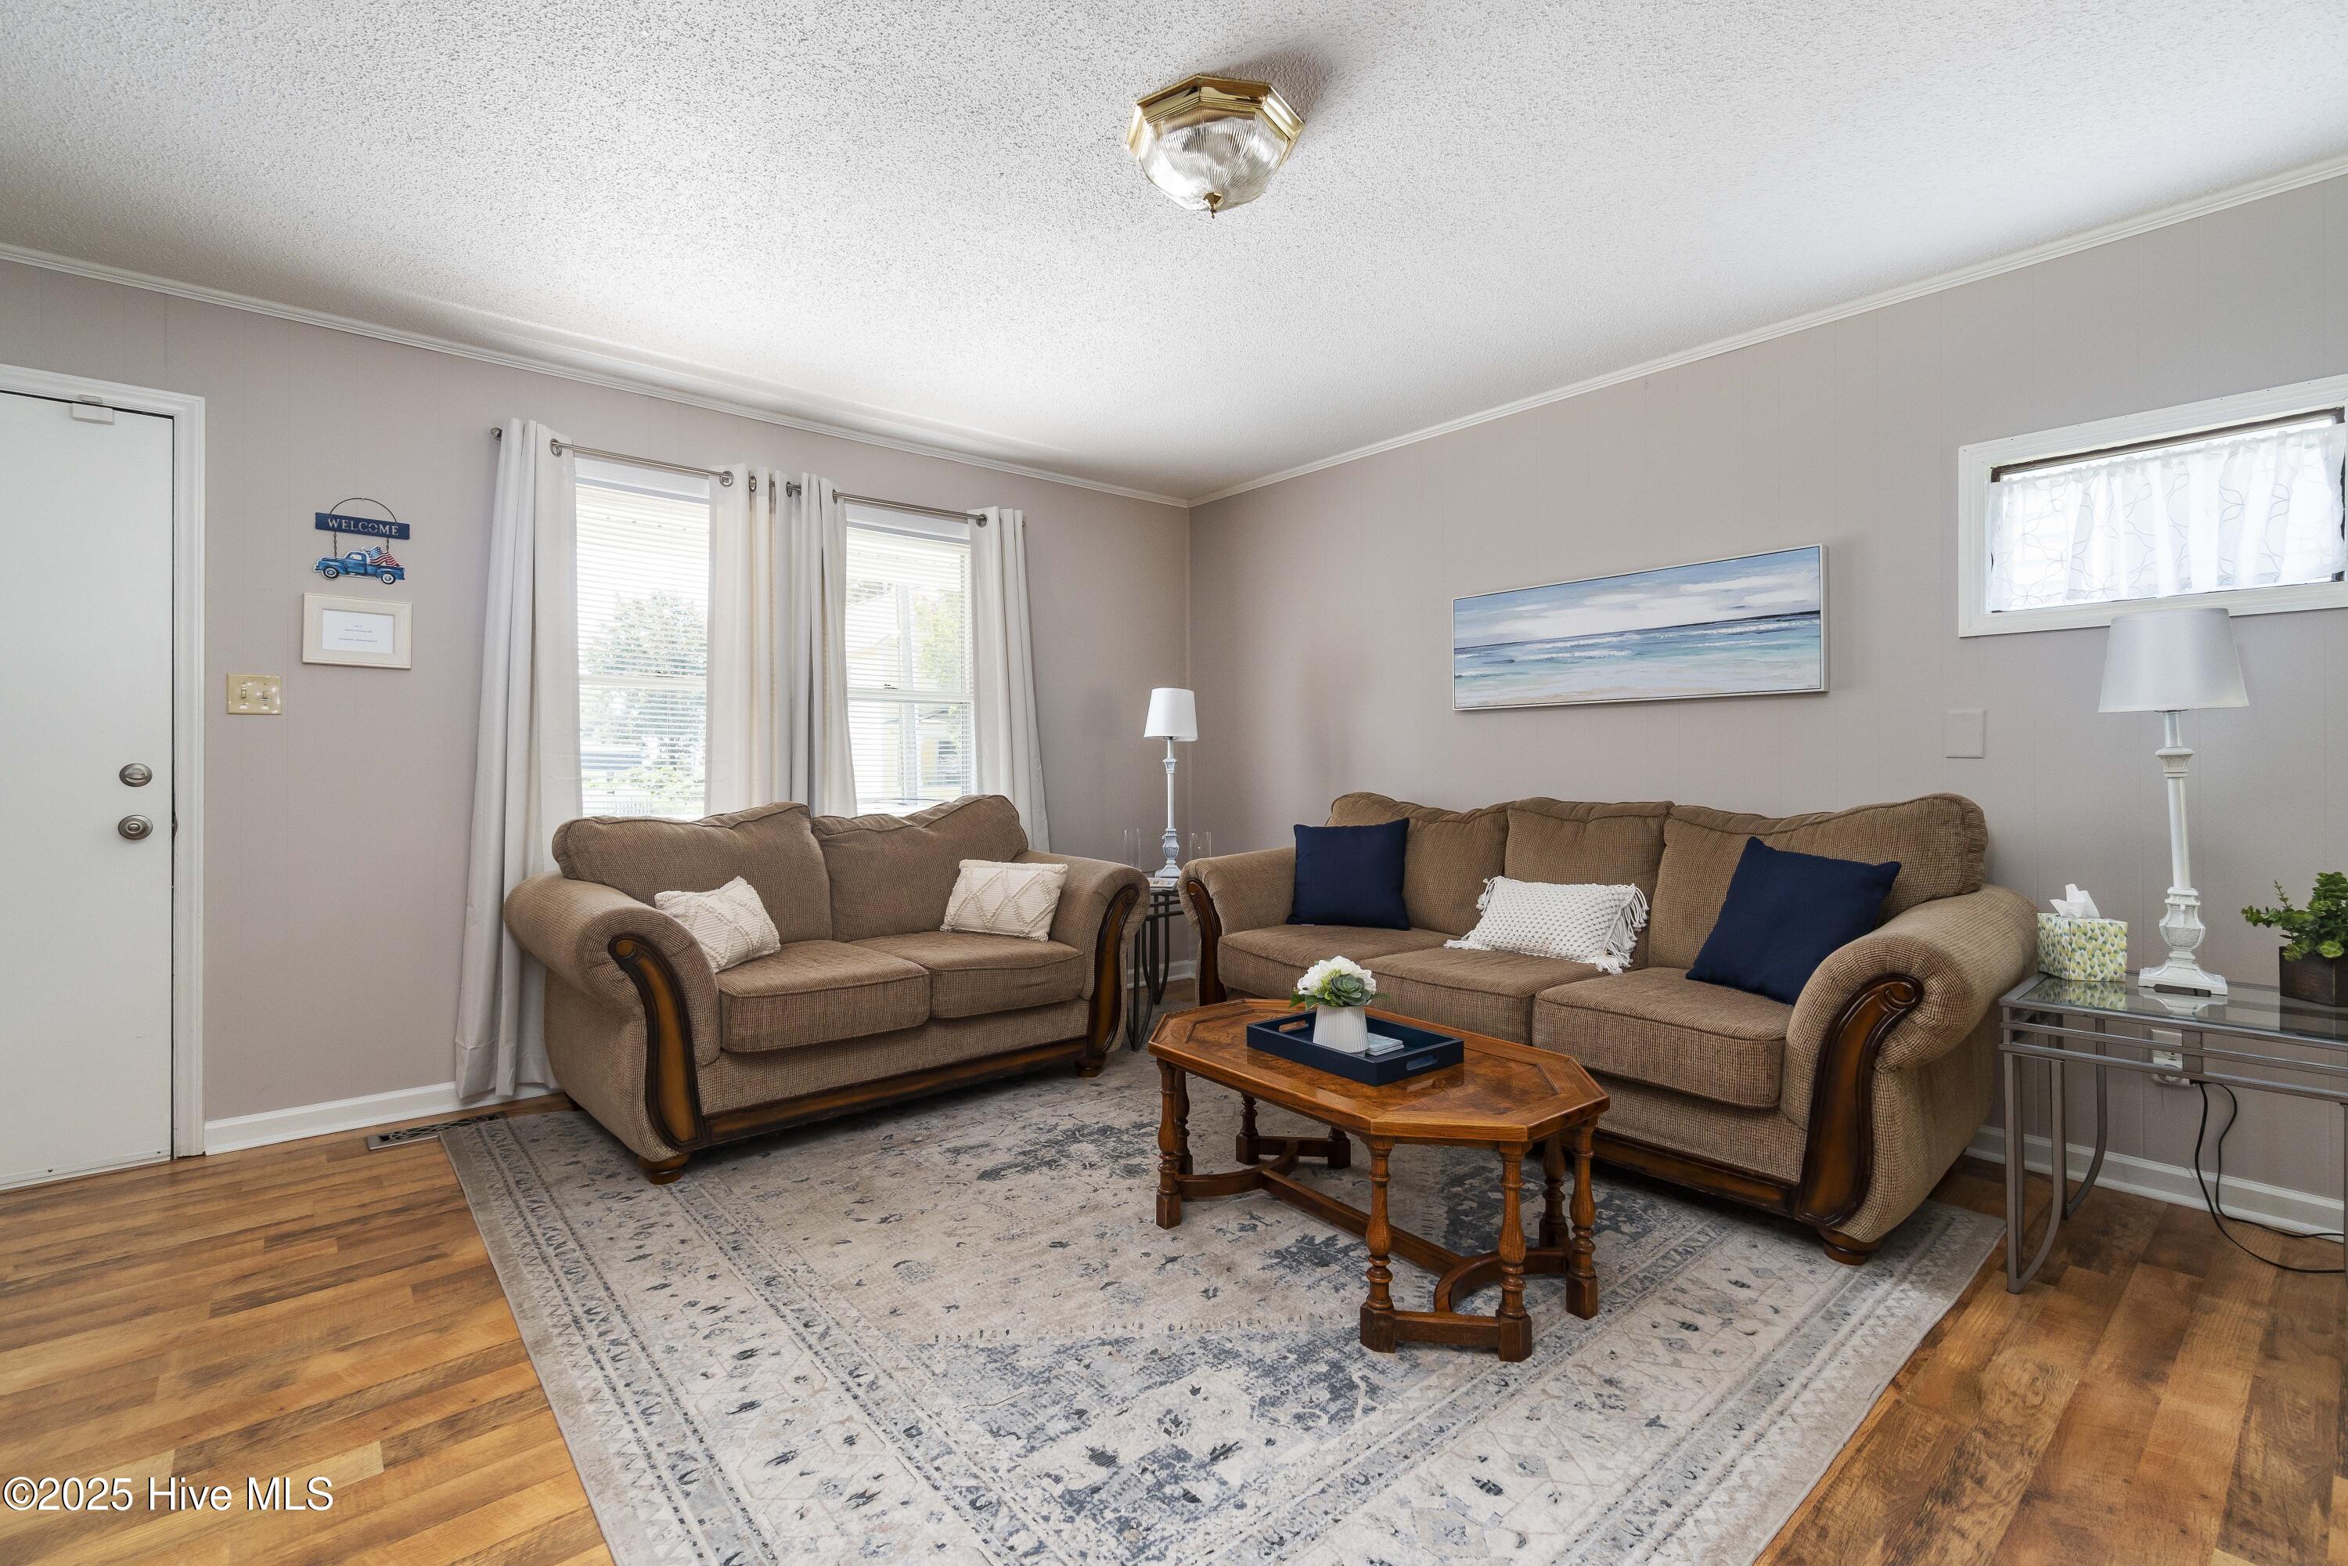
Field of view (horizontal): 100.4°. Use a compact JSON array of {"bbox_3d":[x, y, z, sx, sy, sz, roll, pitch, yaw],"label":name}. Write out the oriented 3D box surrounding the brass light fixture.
[{"bbox_3d":[0.087,-1.276,2.065,0.350,0.167,0.350,0,1,-10],"label":"brass light fixture"}]

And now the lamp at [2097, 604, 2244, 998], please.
[{"bbox_3d":[2.205,0.030,2.151,0.225,0.832,0.225,-1,1,-44],"label":"lamp"}]

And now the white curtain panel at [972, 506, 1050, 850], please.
[{"bbox_3d":[-0.695,-0.080,4.298,0.435,2.135,0.125,-1,1,-40],"label":"white curtain panel"}]

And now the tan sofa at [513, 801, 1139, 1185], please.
[{"bbox_3d":[-1.106,0.540,3.362,1.865,0.985,0.920,-1,1,-40],"label":"tan sofa"}]

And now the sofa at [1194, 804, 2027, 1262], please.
[{"bbox_3d":[1.183,0.540,3.167,0.930,0.990,2.365,-1,1,-41],"label":"sofa"}]

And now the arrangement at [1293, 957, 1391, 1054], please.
[{"bbox_3d":[0.386,0.506,2.258,0.215,0.213,0.185,0,1,20],"label":"arrangement"}]

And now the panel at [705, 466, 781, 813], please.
[{"bbox_3d":[-1.563,-0.069,3.570,0.275,2.135,0.125,-1,1,-40],"label":"panel"}]

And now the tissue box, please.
[{"bbox_3d":[2.095,0.376,2.261,0.118,0.138,0.112,0,1,10],"label":"tissue box"}]

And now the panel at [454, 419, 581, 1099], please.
[{"bbox_3d":[-2.092,-0.062,3.126,0.328,2.135,0.125,-1,1,-40],"label":"panel"}]

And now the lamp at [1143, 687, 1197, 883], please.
[{"bbox_3d":[-0.016,-0.005,4.290,0.225,0.835,0.225,0,1,0],"label":"lamp"}]

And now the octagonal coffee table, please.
[{"bbox_3d":[0.427,0.837,2.286,0.680,0.425,1.055,-1,1,-40],"label":"octagonal coffee table"}]

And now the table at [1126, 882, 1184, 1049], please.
[{"bbox_3d":[-0.110,0.718,4.112,0.550,0.605,0.550,-1,1,-42],"label":"table"}]

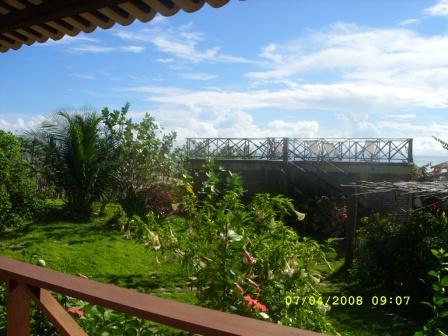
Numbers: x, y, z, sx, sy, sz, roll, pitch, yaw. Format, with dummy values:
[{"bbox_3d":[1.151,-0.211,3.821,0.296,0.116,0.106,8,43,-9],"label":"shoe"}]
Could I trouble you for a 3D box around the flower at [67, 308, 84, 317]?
[{"bbox_3d":[-0.936,0.911,3.100,0.110,0.055,0.100,0,1,0],"label":"flower"}]

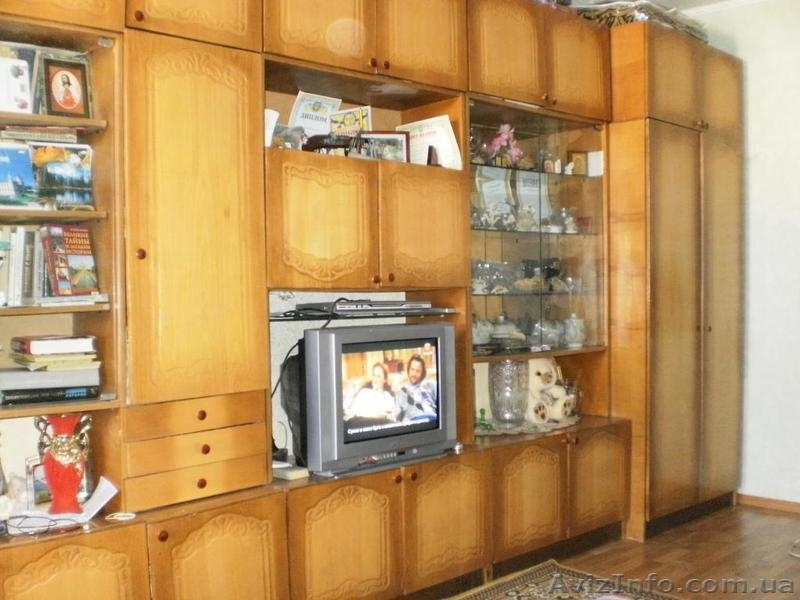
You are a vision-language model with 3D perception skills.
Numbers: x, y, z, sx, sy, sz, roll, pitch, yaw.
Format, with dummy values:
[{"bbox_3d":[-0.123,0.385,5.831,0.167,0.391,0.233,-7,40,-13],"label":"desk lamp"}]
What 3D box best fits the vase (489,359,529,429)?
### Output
[{"bbox_3d":[0.458,0.391,3.710,0.165,0.275,0.165,0,2,0],"label":"vase"}]

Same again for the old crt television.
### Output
[{"bbox_3d":[-0.176,0.318,3.024,0.626,0.468,0.455,-2,2,-43],"label":"old crt television"}]

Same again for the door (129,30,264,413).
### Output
[{"bbox_3d":[-0.574,-0.230,2.513,0.447,1.010,0.022,-2,2,-43],"label":"door"}]

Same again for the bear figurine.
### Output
[{"bbox_3d":[0.655,0.387,3.900,0.180,0.270,0.175,-1,2,-28],"label":"bear figurine"}]

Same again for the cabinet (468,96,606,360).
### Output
[{"bbox_3d":[0.478,-0.267,3.698,0.895,1.006,0.345,-2,2,-43],"label":"cabinet"}]

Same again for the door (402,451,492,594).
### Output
[{"bbox_3d":[0.168,0.765,3.082,0.444,0.424,0.022,-2,2,-43],"label":"door"}]

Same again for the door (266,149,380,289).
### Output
[{"bbox_3d":[-0.242,-0.247,2.817,0.455,0.423,0.022,-2,2,-43],"label":"door"}]

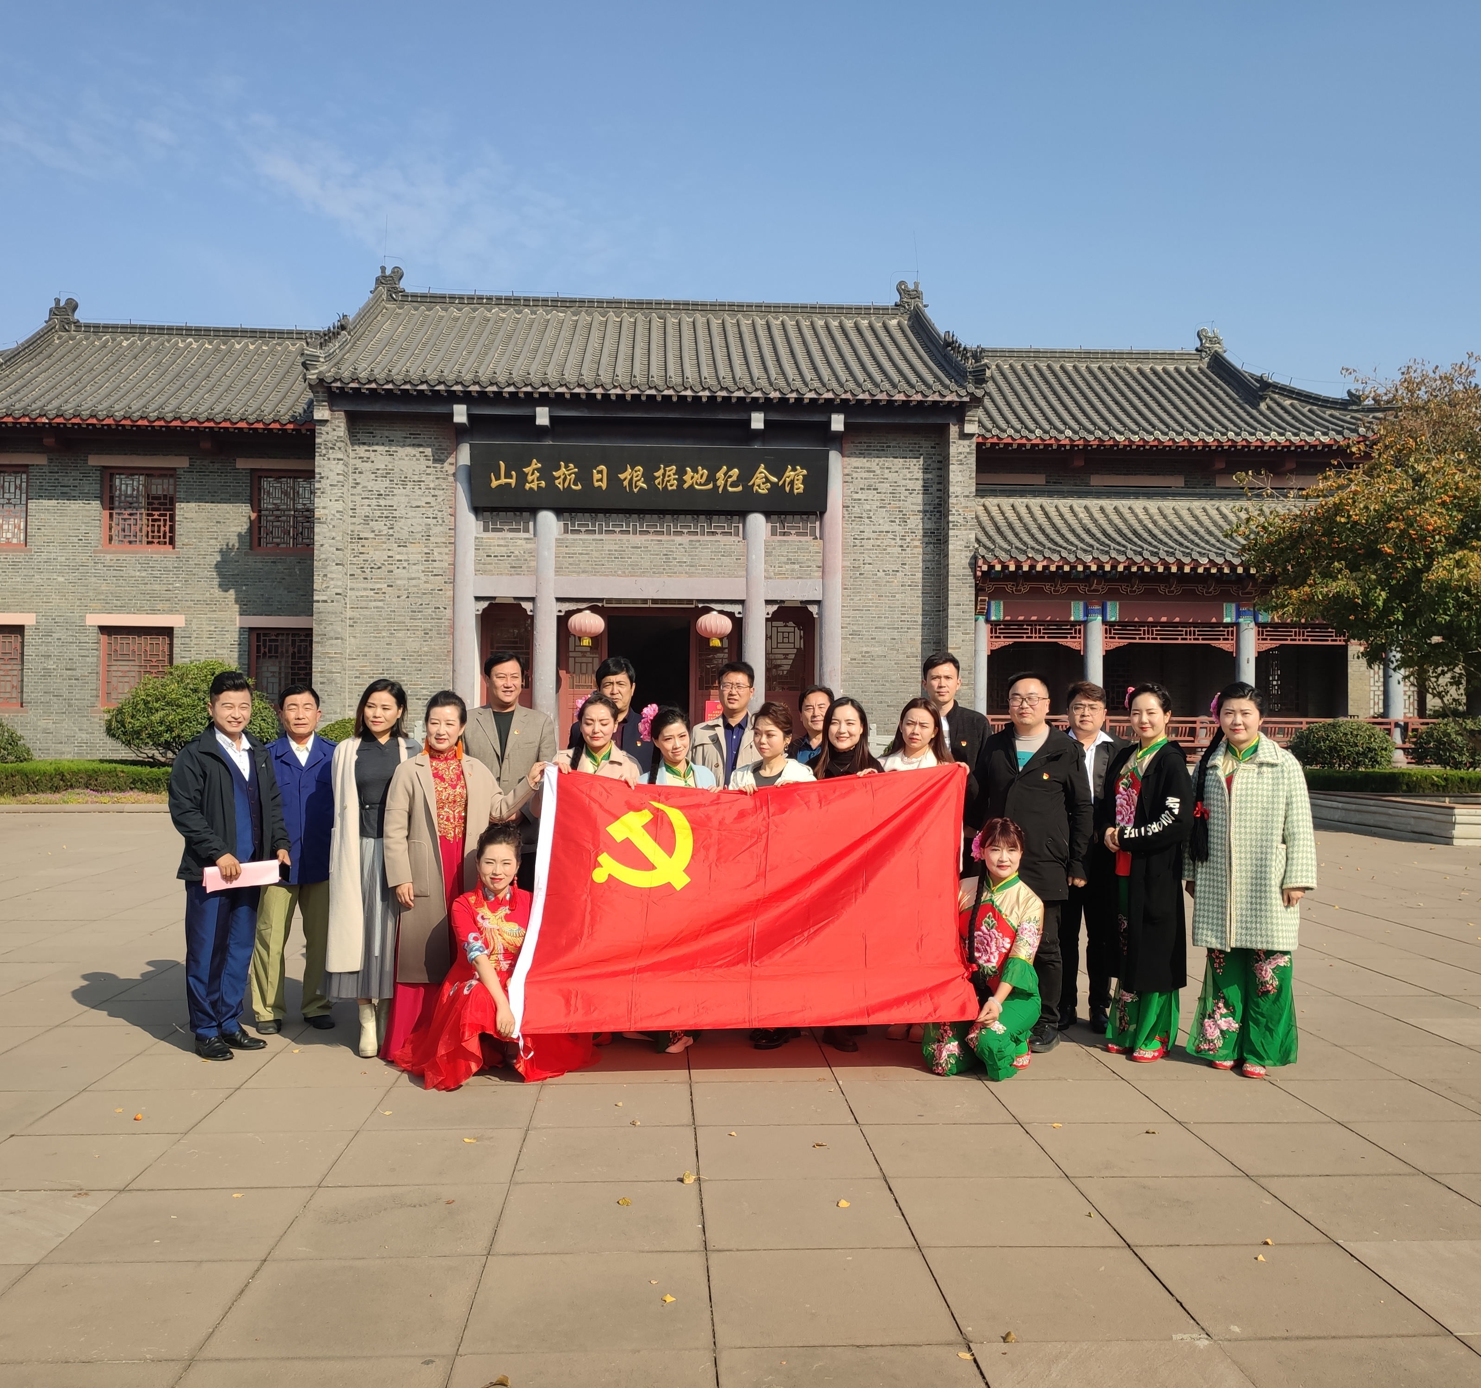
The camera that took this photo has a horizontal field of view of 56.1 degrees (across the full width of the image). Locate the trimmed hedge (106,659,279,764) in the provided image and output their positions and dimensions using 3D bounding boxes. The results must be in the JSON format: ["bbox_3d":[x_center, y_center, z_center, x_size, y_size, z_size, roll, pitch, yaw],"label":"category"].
[{"bbox_3d":[-9.592,0.464,24.300,2.950,2.050,2.700,0,-1,-3],"label":"trimmed hedge"}]

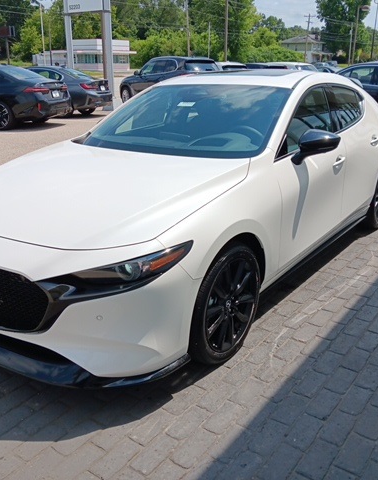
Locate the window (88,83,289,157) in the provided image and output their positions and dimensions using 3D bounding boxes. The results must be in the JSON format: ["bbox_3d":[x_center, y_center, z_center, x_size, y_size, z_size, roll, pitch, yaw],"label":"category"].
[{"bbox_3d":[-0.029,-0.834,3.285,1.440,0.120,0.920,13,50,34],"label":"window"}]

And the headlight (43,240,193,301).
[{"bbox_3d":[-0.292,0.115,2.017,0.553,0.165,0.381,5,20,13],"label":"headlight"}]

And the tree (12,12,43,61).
[{"bbox_3d":[-26.206,-33.021,78.000,5.200,7.200,5.200,-8,21,-20],"label":"tree"}]

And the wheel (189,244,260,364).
[{"bbox_3d":[0.138,0.305,2.495,0.225,0.650,0.650,13,23,34],"label":"wheel"}]

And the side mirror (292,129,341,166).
[{"bbox_3d":[0.777,-0.571,2.921,0.230,0.190,0.180,13,23,34],"label":"side mirror"}]

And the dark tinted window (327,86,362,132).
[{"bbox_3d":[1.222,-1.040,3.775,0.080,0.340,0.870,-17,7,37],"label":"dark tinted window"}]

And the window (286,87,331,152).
[{"bbox_3d":[0.791,-0.826,3.213,0.080,0.390,0.970,-17,5,40],"label":"window"}]

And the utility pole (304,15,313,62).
[{"bbox_3d":[20.126,-32.718,81.702,1.700,10.300,0.400,4,20,12],"label":"utility pole"}]

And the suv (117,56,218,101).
[{"bbox_3d":[-0.880,-6.380,19.300,1.970,1.740,4.880,-16,25,-37],"label":"suv"}]

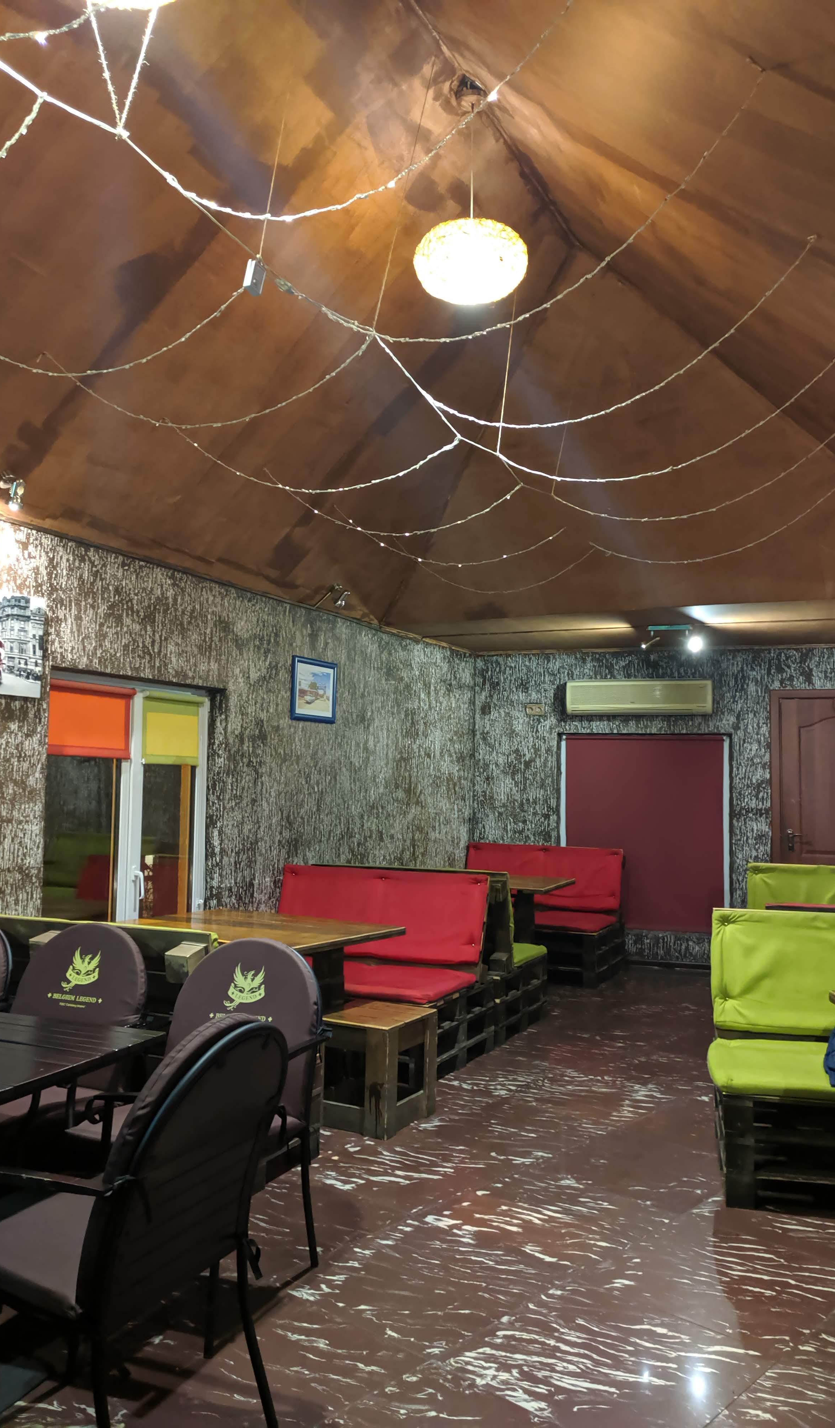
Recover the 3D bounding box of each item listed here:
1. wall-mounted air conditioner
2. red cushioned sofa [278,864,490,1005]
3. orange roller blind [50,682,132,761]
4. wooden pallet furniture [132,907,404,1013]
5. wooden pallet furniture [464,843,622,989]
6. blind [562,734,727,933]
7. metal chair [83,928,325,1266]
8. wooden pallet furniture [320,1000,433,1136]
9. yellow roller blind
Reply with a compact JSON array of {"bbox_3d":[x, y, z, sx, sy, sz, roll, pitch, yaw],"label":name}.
[{"bbox_3d":[1.699,-0.116,8.180,1.102,0.270,0.200,-1,-4,23],"label":"wall-mounted air conditioner"},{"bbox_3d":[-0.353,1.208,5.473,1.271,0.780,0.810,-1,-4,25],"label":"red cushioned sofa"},{"bbox_3d":[-1.558,0.036,5.127,0.050,0.349,0.563,-1,-4,27],"label":"orange roller blind"},{"bbox_3d":[-0.708,1.264,4.497,1.088,0.743,0.713,-2,-4,34],"label":"wooden pallet furniture"},{"bbox_3d":[0.823,1.449,7.925,1.285,0.900,0.820,-1,-4,25],"label":"wooden pallet furniture"},{"bbox_3d":[1.750,0.921,8.342,1.234,1.504,0.060,0,-4,20],"label":"blind"},{"bbox_3d":[-0.643,1.103,2.968,0.600,0.890,0.630,-1,-4,24],"label":"metal chair"},{"bbox_3d":[-0.156,1.424,4.325,0.317,0.418,0.392,-1,-4,29],"label":"wooden pallet furniture"},{"bbox_3d":[-1.288,0.087,5.643,0.050,0.354,0.467,-1,-4,27],"label":"yellow roller blind"}]

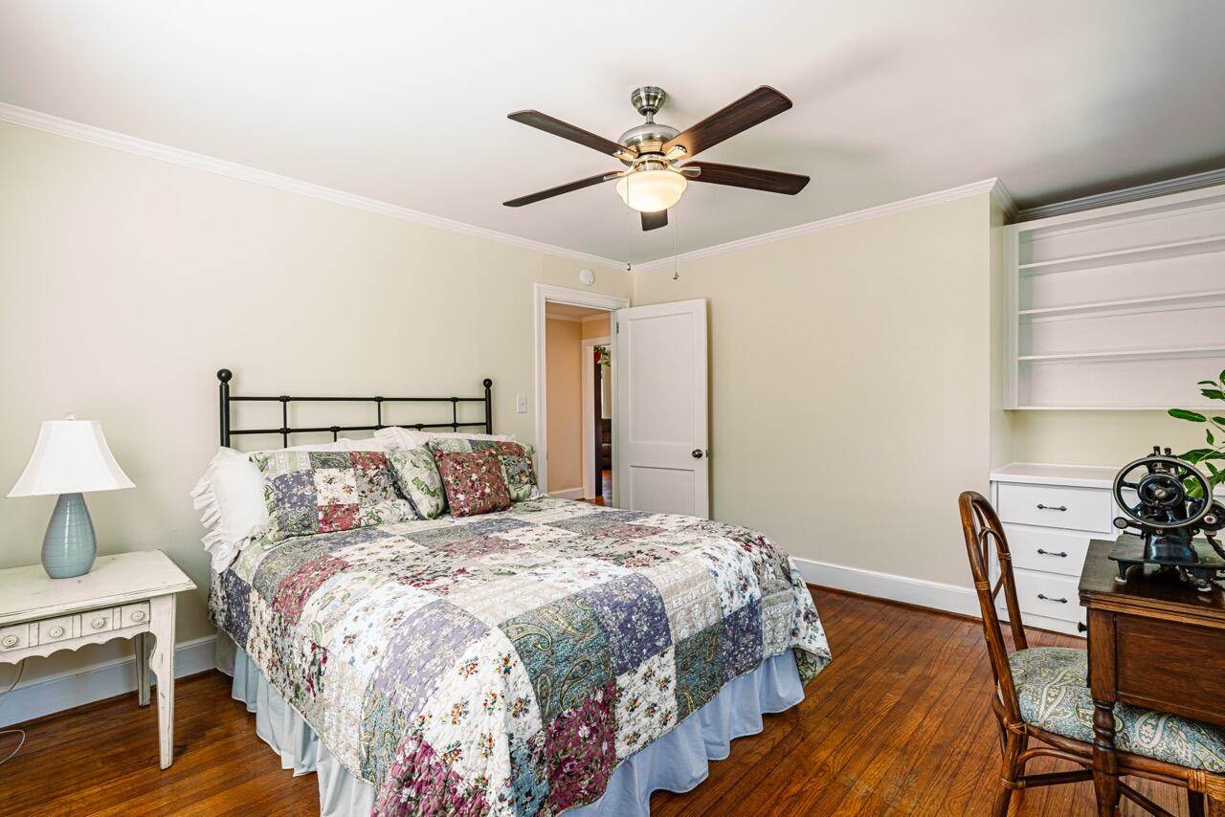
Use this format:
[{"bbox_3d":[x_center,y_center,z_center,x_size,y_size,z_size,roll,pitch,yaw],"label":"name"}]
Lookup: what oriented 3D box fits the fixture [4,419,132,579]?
[{"bbox_3d":[-2.005,0.323,2.026,0.335,0.593,0.335,0,1,44],"label":"fixture"}]

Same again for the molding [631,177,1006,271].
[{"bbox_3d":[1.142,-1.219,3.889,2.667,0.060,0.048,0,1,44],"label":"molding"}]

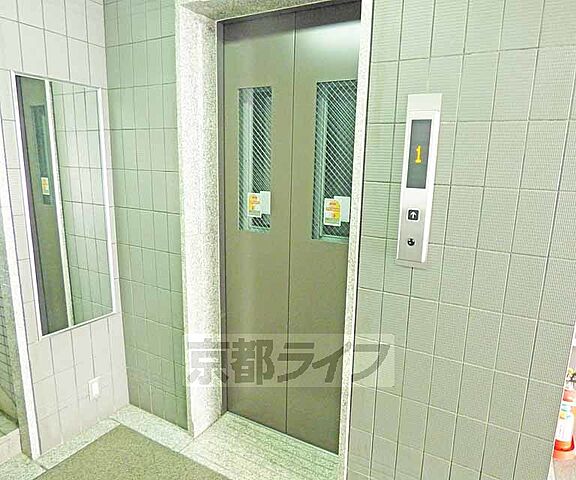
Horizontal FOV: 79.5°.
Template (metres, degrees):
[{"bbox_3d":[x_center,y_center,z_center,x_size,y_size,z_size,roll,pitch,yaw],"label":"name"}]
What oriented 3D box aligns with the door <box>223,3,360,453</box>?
[{"bbox_3d":[0.016,0.023,1.733,0.775,2.100,0.050,6,11,27],"label":"door"}]

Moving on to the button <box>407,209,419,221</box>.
[{"bbox_3d":[0.440,-0.089,1.220,0.040,0.042,0.010,7,12,27],"label":"button"}]

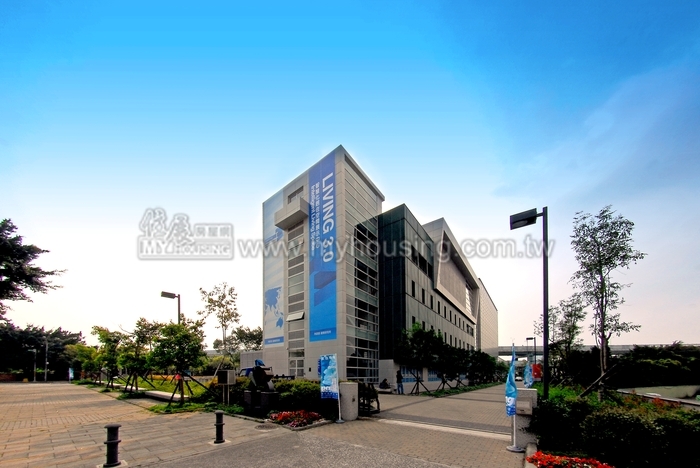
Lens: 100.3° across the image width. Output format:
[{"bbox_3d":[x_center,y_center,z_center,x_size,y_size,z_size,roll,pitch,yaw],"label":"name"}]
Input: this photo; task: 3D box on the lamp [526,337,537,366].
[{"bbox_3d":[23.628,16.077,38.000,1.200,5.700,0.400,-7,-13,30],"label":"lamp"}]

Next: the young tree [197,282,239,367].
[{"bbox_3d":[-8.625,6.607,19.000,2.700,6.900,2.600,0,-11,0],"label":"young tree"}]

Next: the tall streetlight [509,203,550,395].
[{"bbox_3d":[5.180,2.129,8.400,1.000,6.000,0.400,-7,-10,39],"label":"tall streetlight"}]

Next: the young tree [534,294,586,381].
[{"bbox_3d":[16.586,8.273,23.000,4.000,7.000,3.700,0,-11,0],"label":"young tree"}]

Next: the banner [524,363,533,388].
[{"bbox_3d":[10.291,8.144,16.800,0.500,1.450,0.200,-7,-13,31],"label":"banner"}]

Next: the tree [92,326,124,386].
[{"bbox_3d":[-22.338,11.377,27.000,3.000,5.700,2.900,0,-11,0],"label":"tree"}]

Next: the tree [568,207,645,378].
[{"bbox_3d":[10.627,2.734,12.000,3.100,7.800,3.000,0,-11,0],"label":"tree"}]

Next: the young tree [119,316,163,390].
[{"bbox_3d":[-15.072,8.705,21.000,3.100,5.200,3.000,0,-11,0],"label":"young tree"}]

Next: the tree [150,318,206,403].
[{"bbox_3d":[-8.519,6.334,14.500,2.800,4.200,2.700,0,-11,0],"label":"tree"}]

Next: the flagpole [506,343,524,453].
[{"bbox_3d":[3.345,3.305,5.900,0.370,2.200,0.370,-7,-13,31],"label":"flagpole"}]

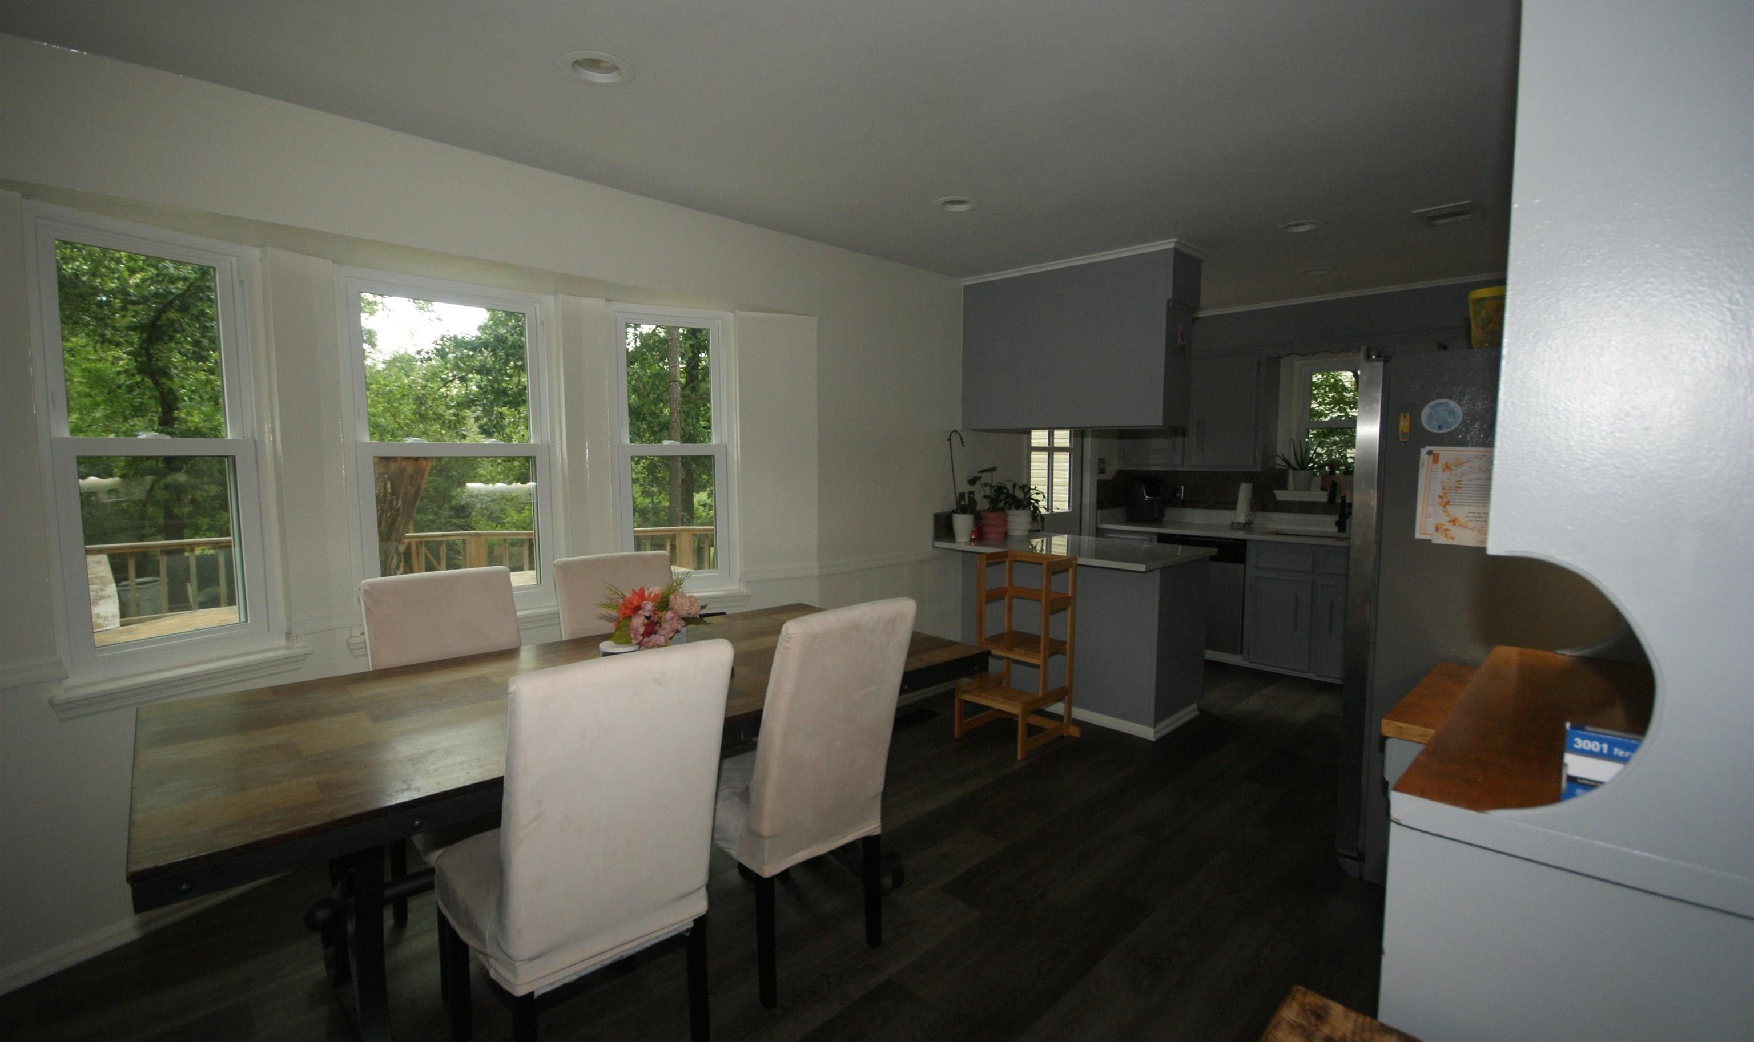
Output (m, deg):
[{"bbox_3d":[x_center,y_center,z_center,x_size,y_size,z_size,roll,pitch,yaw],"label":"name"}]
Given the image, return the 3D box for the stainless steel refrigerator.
[{"bbox_3d":[2.159,0.310,2.480,0.910,1.760,0.790,-5,7,-44],"label":"stainless steel refrigerator"}]

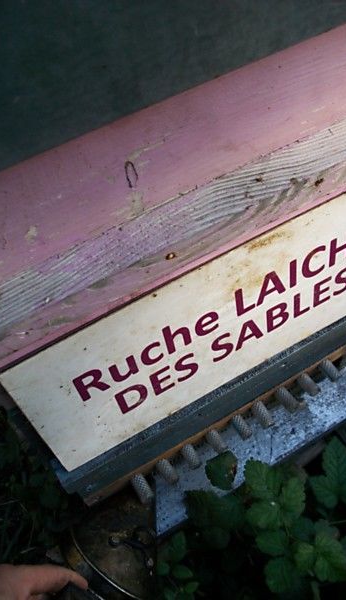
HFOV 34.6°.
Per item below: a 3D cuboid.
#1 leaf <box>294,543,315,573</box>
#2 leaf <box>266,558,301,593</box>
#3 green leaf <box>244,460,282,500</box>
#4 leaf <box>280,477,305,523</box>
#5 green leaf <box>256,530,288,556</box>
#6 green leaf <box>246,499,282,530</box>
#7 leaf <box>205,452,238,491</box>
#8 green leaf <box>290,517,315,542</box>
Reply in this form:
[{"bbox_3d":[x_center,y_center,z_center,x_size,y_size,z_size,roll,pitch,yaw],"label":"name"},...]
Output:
[{"bbox_3d":[0.156,0.305,0.654,0.024,0.012,0.033,-12,53,3],"label":"leaf"},{"bbox_3d":[0.125,0.314,0.634,0.040,0.012,0.042,28,61,26],"label":"leaf"},{"bbox_3d":[0.109,0.218,0.669,0.042,0.013,0.053,-36,57,-14],"label":"green leaf"},{"bbox_3d":[0.144,0.241,0.669,0.027,0.013,0.052,15,60,21],"label":"leaf"},{"bbox_3d":[0.120,0.294,0.669,0.035,0.012,0.029,-7,54,6],"label":"green leaf"},{"bbox_3d":[0.105,0.251,0.648,0.037,0.012,0.039,34,64,29],"label":"green leaf"},{"bbox_3d":[0.057,0.203,0.664,0.041,0.010,0.046,-16,52,-4],"label":"leaf"},{"bbox_3d":[0.158,0.279,0.675,0.038,0.011,0.034,2,53,10],"label":"green leaf"}]

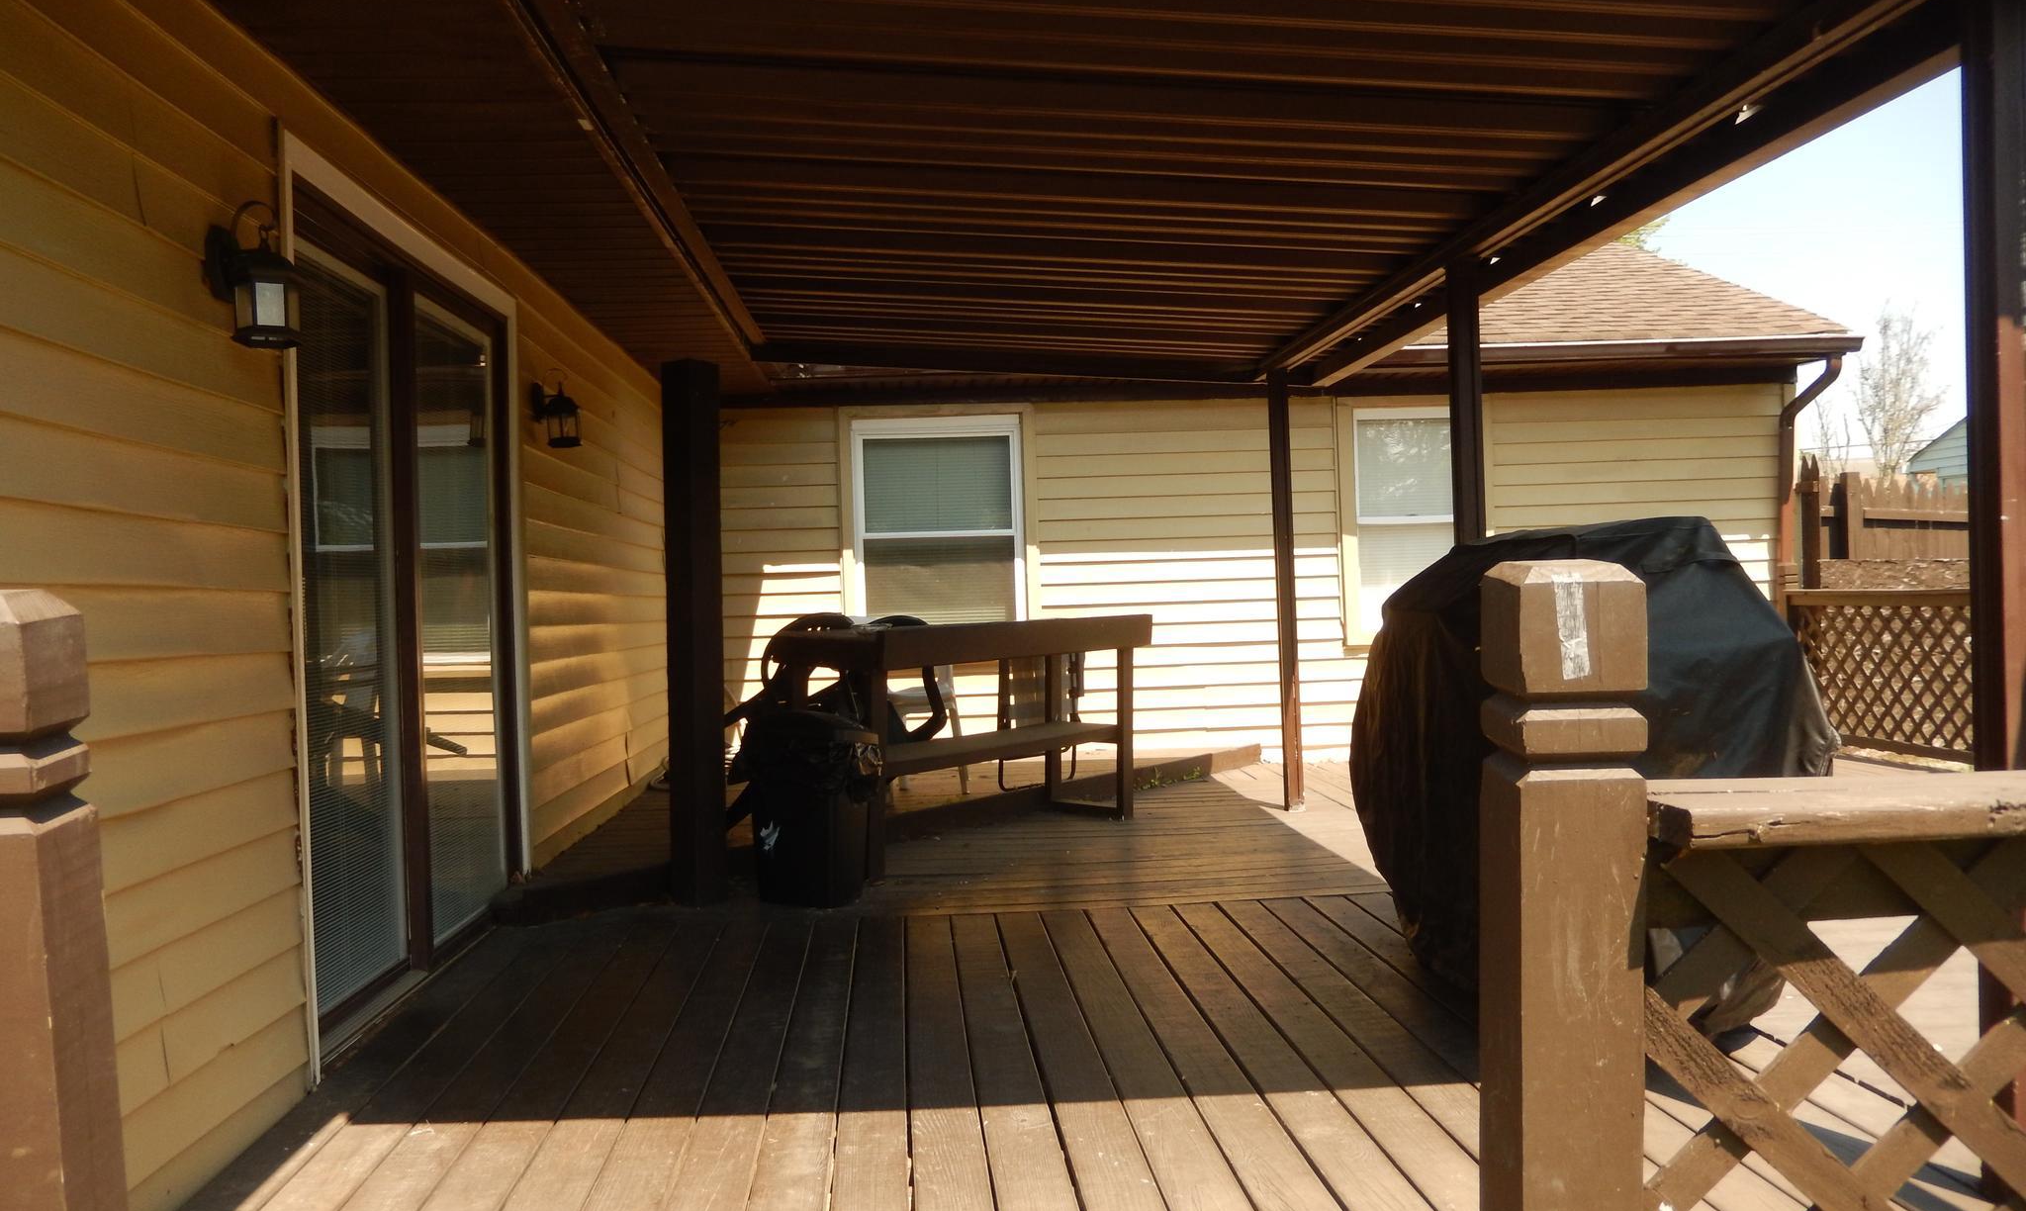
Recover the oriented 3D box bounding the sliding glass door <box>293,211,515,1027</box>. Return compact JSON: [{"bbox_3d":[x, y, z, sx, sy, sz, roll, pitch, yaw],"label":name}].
[{"bbox_3d":[-1.707,0.017,4.263,0.110,2.020,1.800,-2,0,-4],"label":"sliding glass door"}]

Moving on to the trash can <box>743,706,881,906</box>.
[{"bbox_3d":[-0.720,0.706,5.219,0.410,0.630,0.370,-2,0,20],"label":"trash can"}]

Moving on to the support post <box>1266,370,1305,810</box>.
[{"bbox_3d":[1.294,-0.081,6.988,0.076,2.080,0.076,-2,0,-4],"label":"support post"}]

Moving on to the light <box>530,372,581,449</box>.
[{"bbox_3d":[-1.716,-0.744,5.521,0.175,0.285,0.130,-2,0,-4],"label":"light"}]

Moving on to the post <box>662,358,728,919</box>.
[{"bbox_3d":[-1.147,0.094,5.206,0.145,1.890,0.145,-2,0,32],"label":"post"}]

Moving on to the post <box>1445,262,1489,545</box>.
[{"bbox_3d":[1.460,-0.066,4.708,0.076,2.060,0.076,-2,0,-4],"label":"post"}]

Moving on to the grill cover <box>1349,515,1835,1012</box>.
[{"bbox_3d":[1.413,0.378,3.769,0.710,1.140,1.240,-2,0,-4],"label":"grill cover"}]

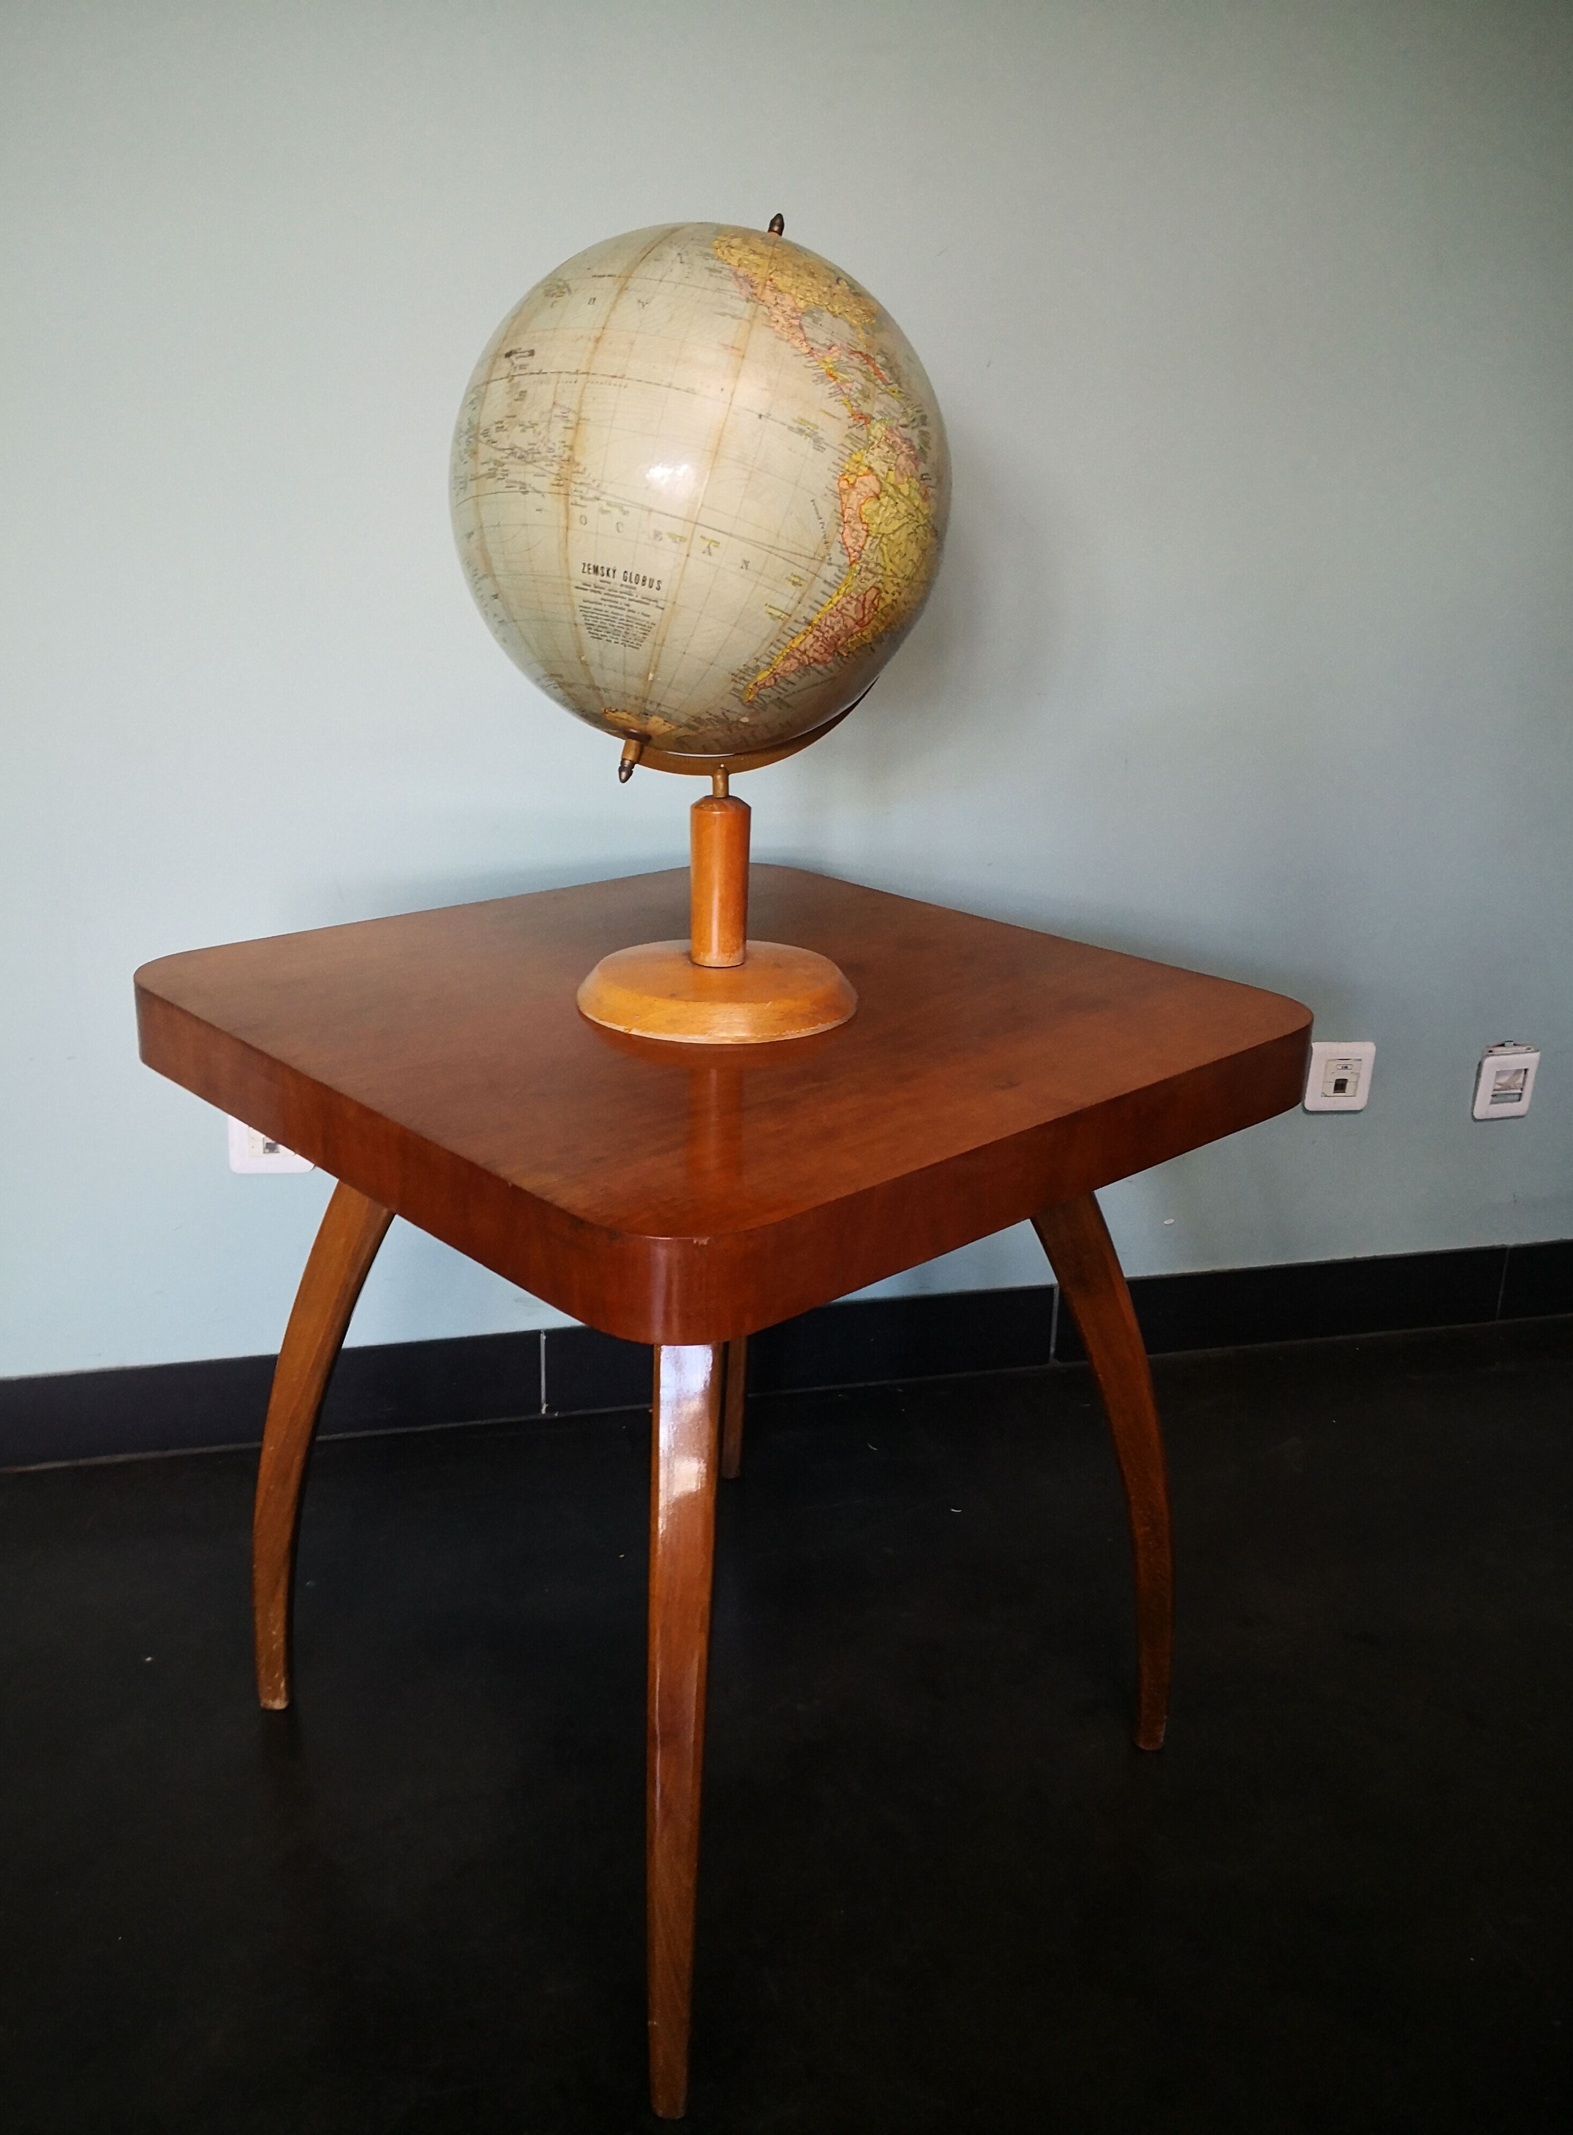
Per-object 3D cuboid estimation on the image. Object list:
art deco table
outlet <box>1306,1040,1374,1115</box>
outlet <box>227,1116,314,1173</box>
[{"bbox_3d":[-0.056,0.249,1.312,0.640,0.649,0.640,-16,26,-41],"label":"art deco table"},{"bbox_3d":[0.658,0.010,1.988,0.082,0.084,0.012,-3,20,-14],"label":"outlet"},{"bbox_3d":[-0.525,0.068,1.695,0.082,0.084,0.012,-3,20,-14],"label":"outlet"}]

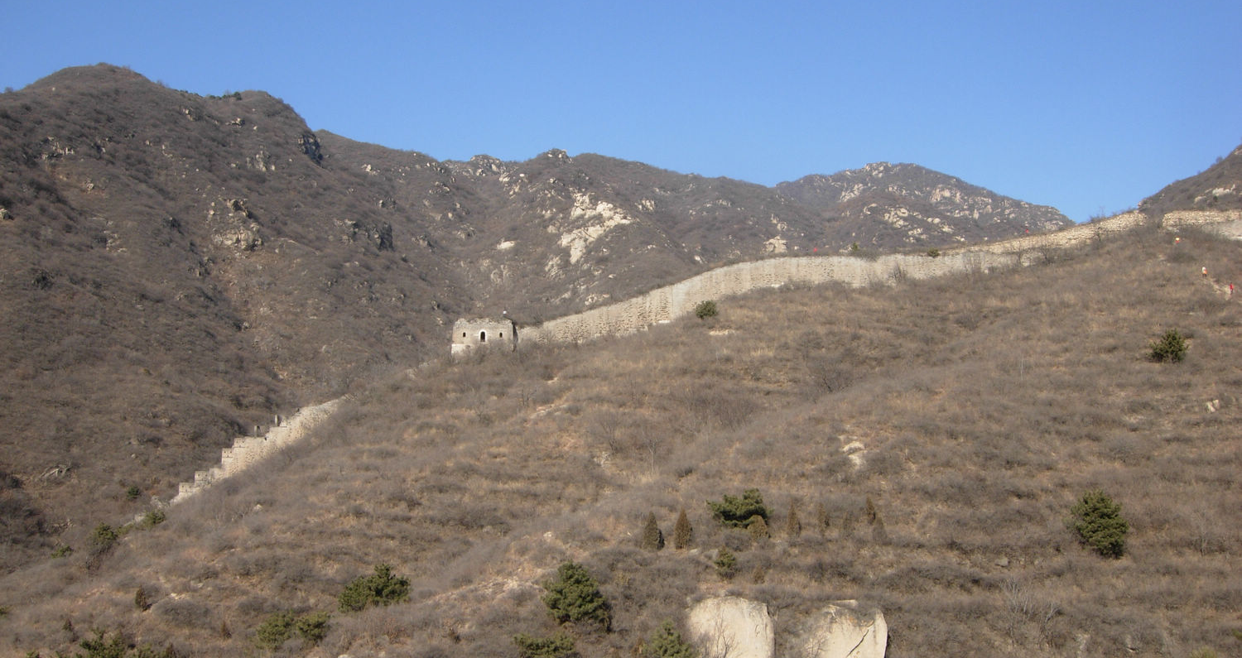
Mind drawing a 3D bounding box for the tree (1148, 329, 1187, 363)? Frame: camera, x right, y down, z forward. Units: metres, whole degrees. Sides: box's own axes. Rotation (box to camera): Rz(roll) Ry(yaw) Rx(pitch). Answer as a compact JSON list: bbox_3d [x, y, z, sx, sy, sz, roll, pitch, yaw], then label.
[{"bbox_3d":[65.610,2.040,155.000,4.520,4.110,4.200,0,-2,0],"label":"tree"}]

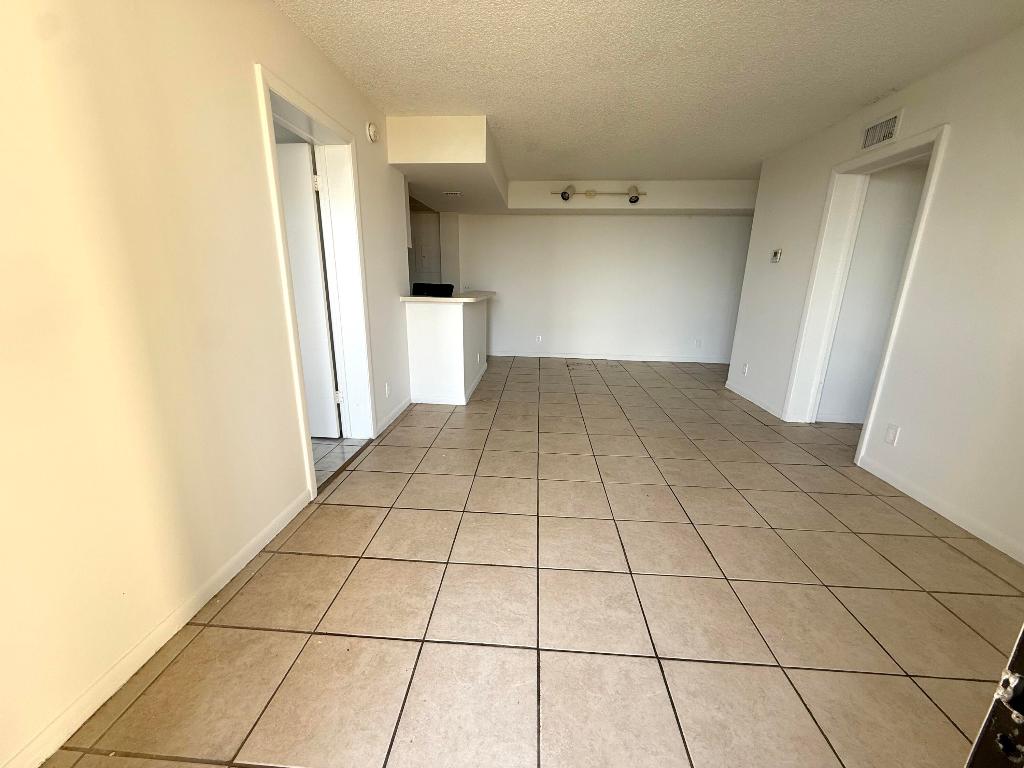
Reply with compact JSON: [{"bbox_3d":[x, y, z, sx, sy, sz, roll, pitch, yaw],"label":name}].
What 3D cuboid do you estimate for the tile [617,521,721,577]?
[{"bbox_3d":[0.744,0.795,2.006,0.402,0.010,0.402,2,15,3],"label":"tile"}]

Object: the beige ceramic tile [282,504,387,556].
[{"bbox_3d":[-0.878,0.738,2.096,0.402,0.012,0.402,2,15,3],"label":"beige ceramic tile"}]

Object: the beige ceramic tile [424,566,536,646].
[{"bbox_3d":[-0.095,0.871,1.654,0.402,0.012,0.402,2,15,3],"label":"beige ceramic tile"}]

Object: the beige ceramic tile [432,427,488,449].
[{"bbox_3d":[-0.397,0.436,3.257,0.403,0.012,0.403,2,15,3],"label":"beige ceramic tile"}]

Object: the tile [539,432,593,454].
[{"bbox_3d":[0.418,0.466,3.208,0.402,0.012,0.402,2,15,3],"label":"tile"}]

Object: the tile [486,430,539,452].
[{"bbox_3d":[0.010,0.450,3.233,0.403,0.012,0.403,2,15,3],"label":"tile"}]

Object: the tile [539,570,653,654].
[{"bbox_3d":[0.308,0.882,1.626,0.399,0.012,0.402,2,15,3],"label":"tile"}]

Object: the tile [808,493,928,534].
[{"bbox_3d":[1.992,0.733,2.329,0.403,0.012,0.403,2,15,3],"label":"tile"}]

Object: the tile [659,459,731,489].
[{"bbox_3d":[1.200,0.598,2.767,0.402,0.012,0.402,2,15,3],"label":"tile"}]

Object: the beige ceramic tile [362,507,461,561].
[{"bbox_3d":[-0.472,0.751,2.071,0.402,0.012,0.402,2,15,3],"label":"beige ceramic tile"}]

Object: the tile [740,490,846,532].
[{"bbox_3d":[1.575,0.714,2.340,0.399,0.012,0.402,2,15,3],"label":"tile"}]

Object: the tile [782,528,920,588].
[{"bbox_3d":[1.559,0.825,1.960,0.403,0.012,0.403,2,15,3],"label":"tile"}]

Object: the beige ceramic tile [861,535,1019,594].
[{"bbox_3d":[1.966,0.839,1.936,0.403,0.012,0.403,2,15,3],"label":"beige ceramic tile"}]

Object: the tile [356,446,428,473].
[{"bbox_3d":[-0.824,0.526,2.877,0.399,0.012,0.402,2,15,3],"label":"tile"}]

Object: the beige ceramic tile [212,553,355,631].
[{"bbox_3d":[-0.905,0.843,1.702,0.402,0.012,0.402,2,15,3],"label":"beige ceramic tile"}]

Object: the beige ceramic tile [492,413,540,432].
[{"bbox_3d":[0.038,0.344,3.615,0.399,0.012,0.402,2,15,3],"label":"beige ceramic tile"}]

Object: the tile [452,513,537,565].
[{"bbox_3d":[-0.068,0.766,2.049,0.402,0.012,0.402,2,15,3],"label":"tile"}]

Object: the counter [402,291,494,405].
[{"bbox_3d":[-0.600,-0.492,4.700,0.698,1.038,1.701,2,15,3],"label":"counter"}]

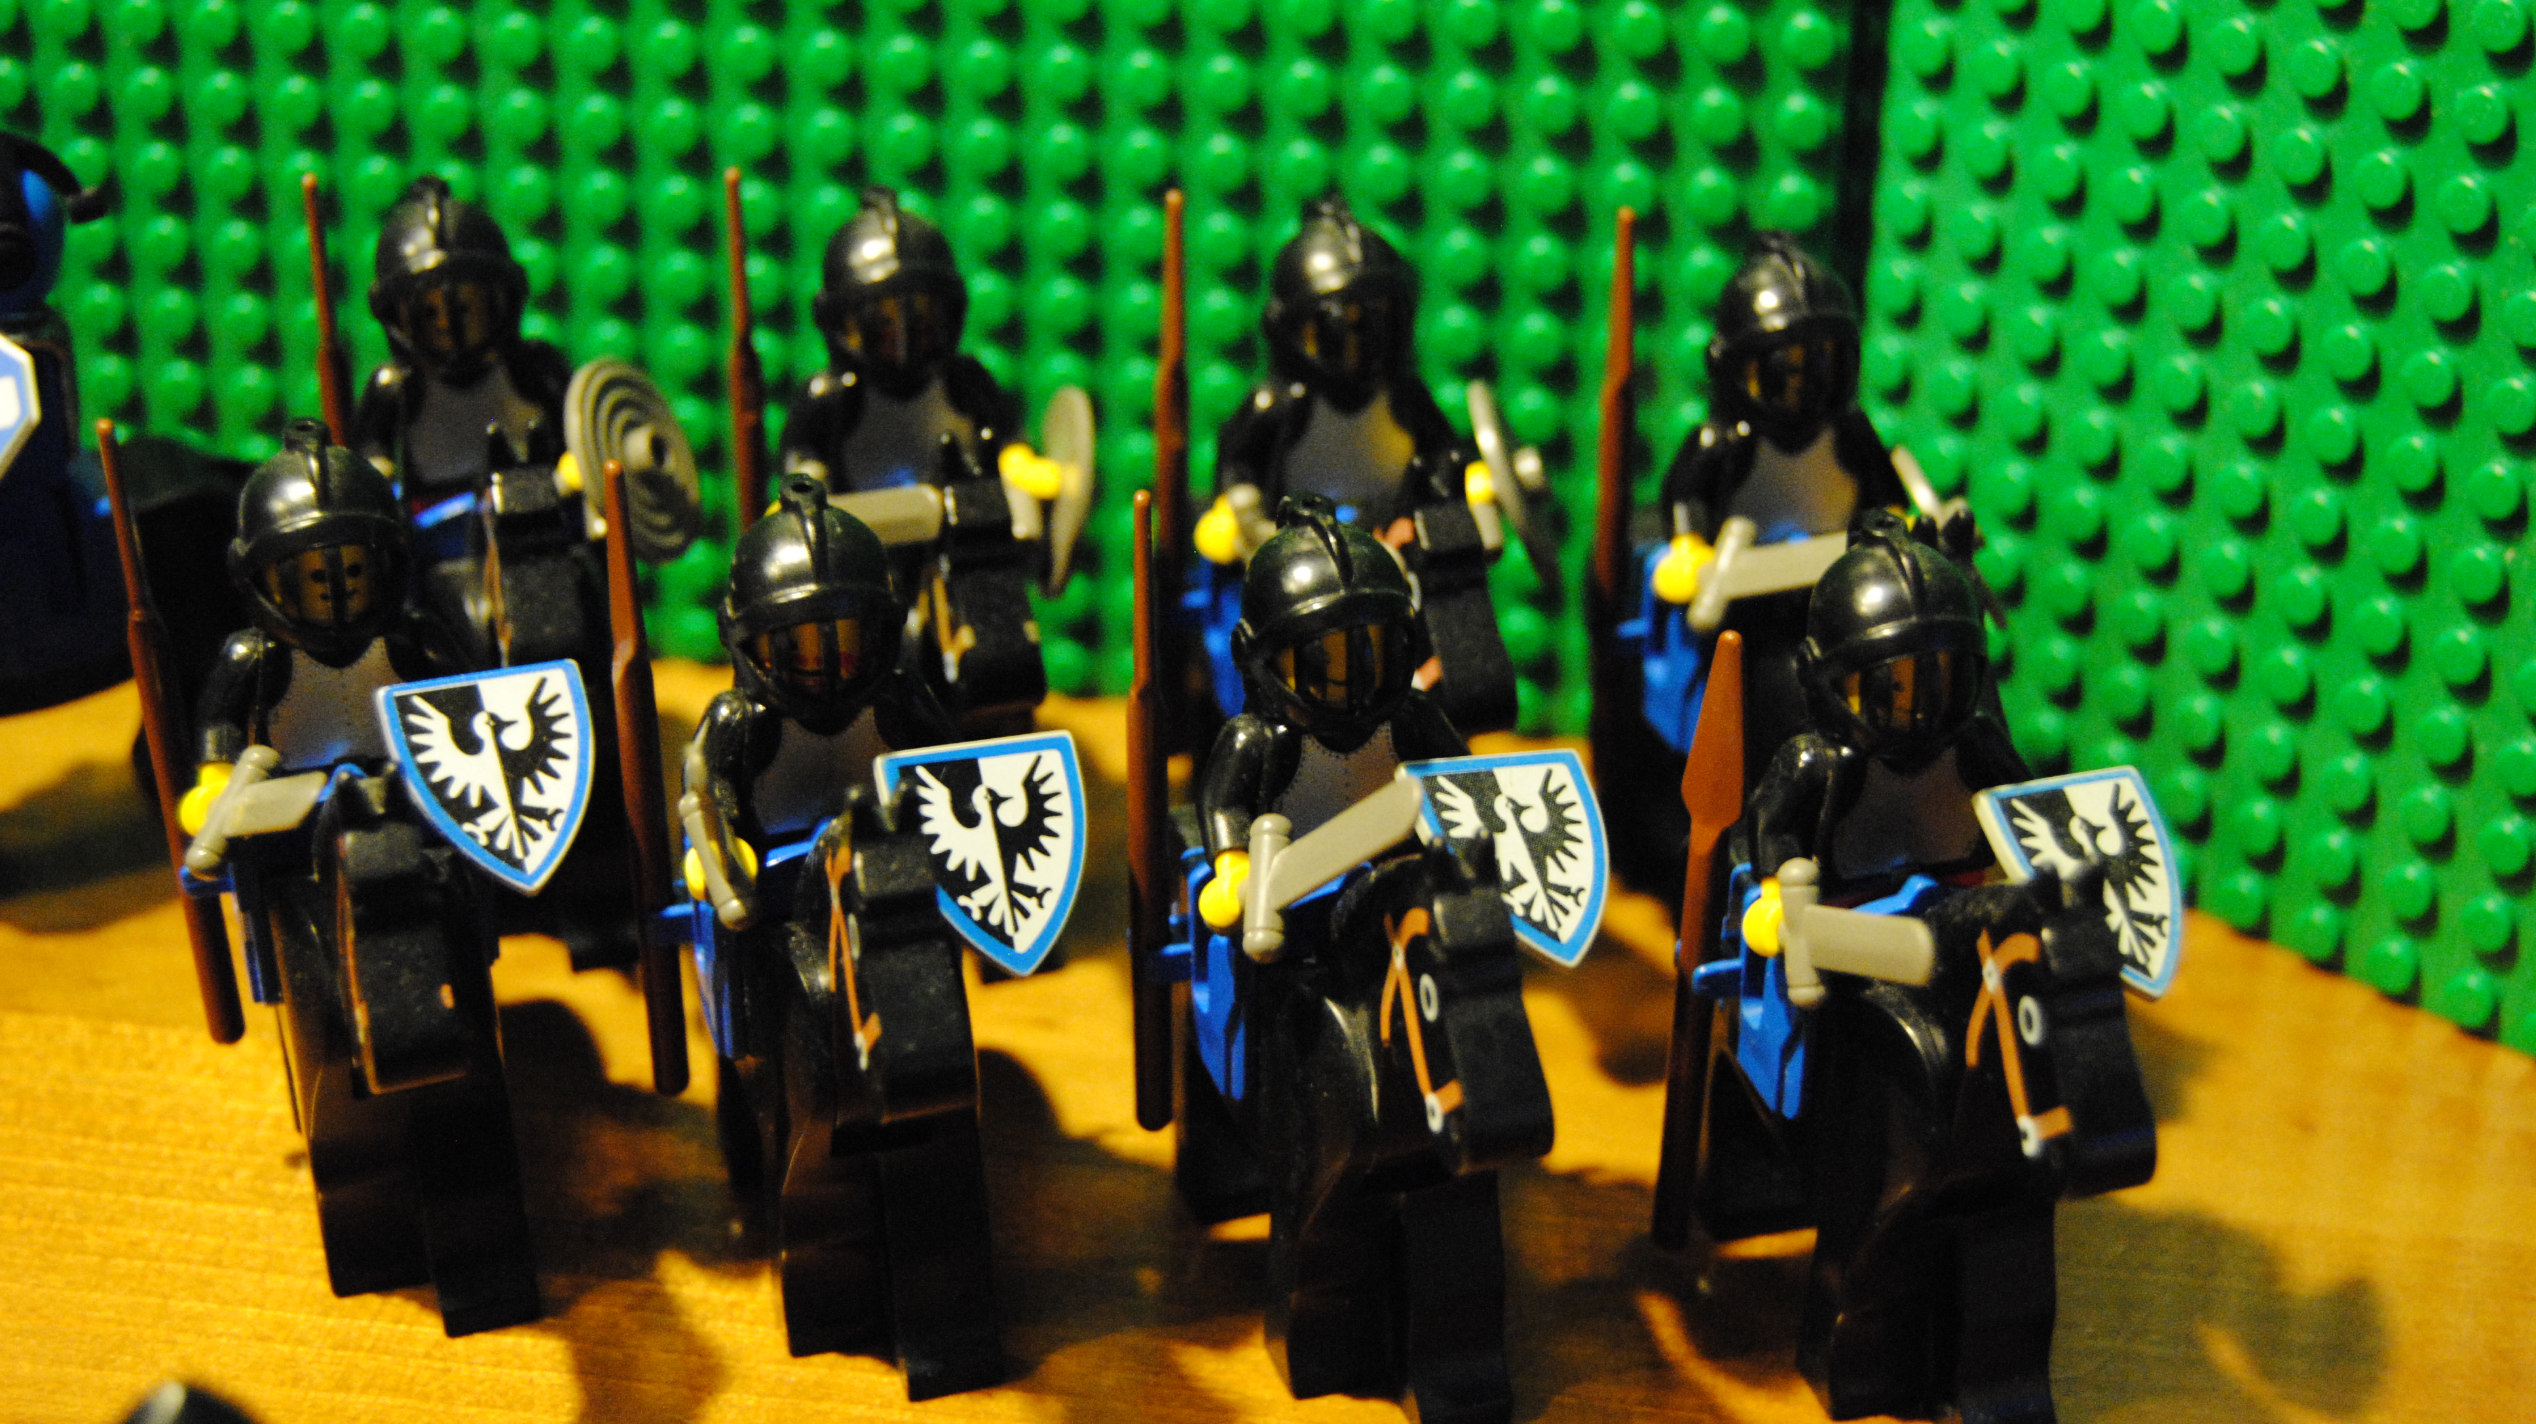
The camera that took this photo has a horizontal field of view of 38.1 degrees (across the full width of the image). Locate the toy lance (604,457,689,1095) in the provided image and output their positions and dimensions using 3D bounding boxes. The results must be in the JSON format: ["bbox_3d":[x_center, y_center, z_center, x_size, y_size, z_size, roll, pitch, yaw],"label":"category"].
[{"bbox_3d":[-0.051,0.006,0.297,0.003,0.058,0.005,5,30,8],"label":"toy lance"}]

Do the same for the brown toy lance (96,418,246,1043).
[{"bbox_3d":[-0.091,0.003,0.304,0.003,0.058,0.005,1,30,3],"label":"brown toy lance"}]

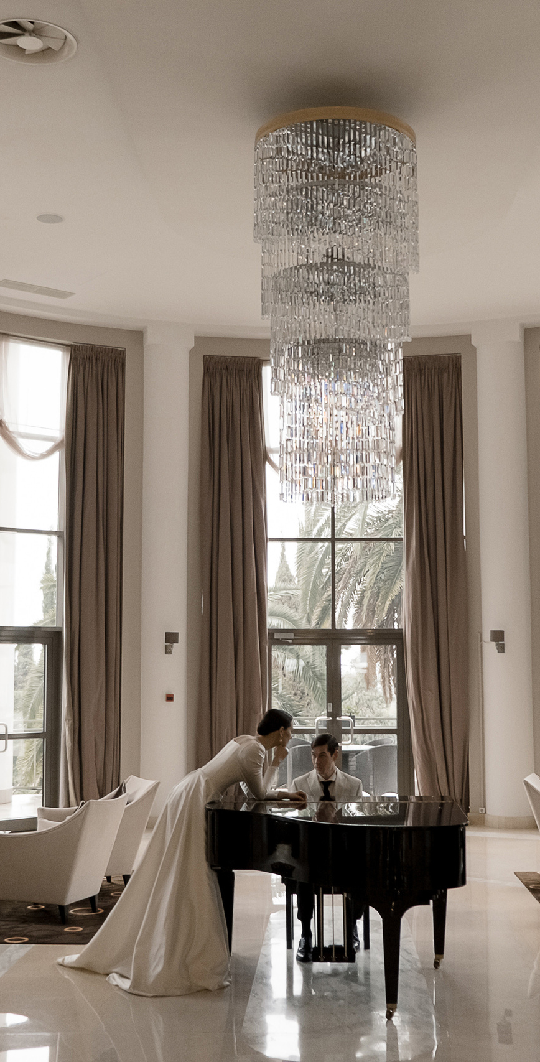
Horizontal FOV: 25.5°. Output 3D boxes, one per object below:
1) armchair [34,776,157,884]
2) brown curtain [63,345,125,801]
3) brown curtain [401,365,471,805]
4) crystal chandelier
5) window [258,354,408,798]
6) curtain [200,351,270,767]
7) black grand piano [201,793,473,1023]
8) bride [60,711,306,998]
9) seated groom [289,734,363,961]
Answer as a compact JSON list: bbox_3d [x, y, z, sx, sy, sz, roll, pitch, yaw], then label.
[{"bbox_3d":[-1.445,2.529,10.049,0.820,0.870,0.750,3,-7,-25],"label":"armchair"},{"bbox_3d":[-2.120,0.601,14.397,0.752,5.737,0.198,4,-7,-30],"label":"brown curtain"},{"bbox_3d":[1.941,0.635,13.819,0.682,5.447,0.190,-2,-7,14],"label":"brown curtain"},{"bbox_3d":[0.498,-1.642,9.094,1.260,2.785,1.260,0,-6,0],"label":"crystal chandelier"},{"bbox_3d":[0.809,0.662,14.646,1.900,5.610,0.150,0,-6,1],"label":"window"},{"bbox_3d":[-0.436,0.638,14.546,0.800,5.640,0.250,1,-7,-10],"label":"curtain"},{"bbox_3d":[0.364,2.083,6.728,1.470,1.000,1.490,-1,-7,4],"label":"black grand piano"},{"bbox_3d":[-0.495,1.832,7.077,1.470,1.540,0.820,1,-7,-10],"label":"bride"},{"bbox_3d":[0.379,2.057,7.929,0.514,1.365,0.791,-1,-7,5],"label":"seated groom"}]

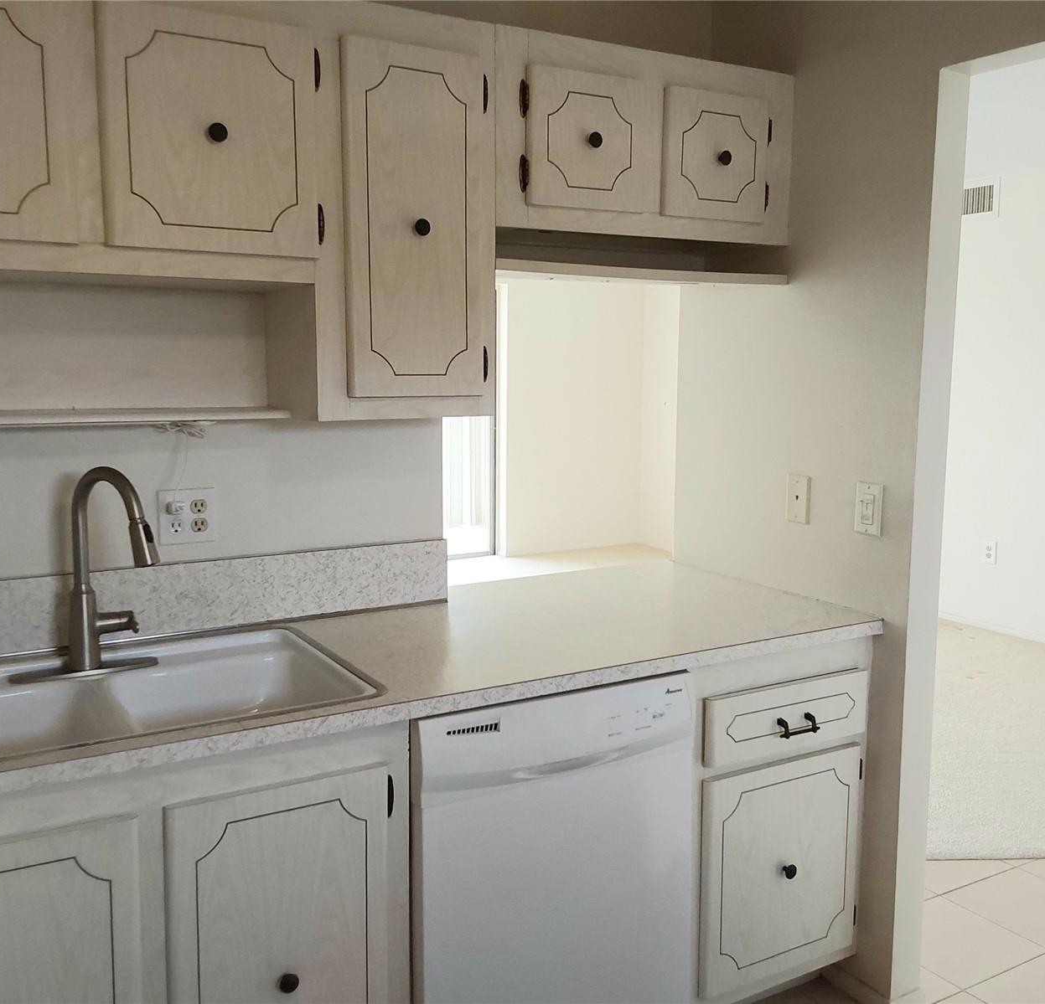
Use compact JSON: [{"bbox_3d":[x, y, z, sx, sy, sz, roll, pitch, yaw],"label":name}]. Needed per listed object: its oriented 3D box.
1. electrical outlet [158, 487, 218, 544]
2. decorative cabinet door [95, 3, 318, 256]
[{"bbox_3d":[-0.700,0.031,2.264,0.116,0.114,0.010,-4,9,-30],"label":"electrical outlet"},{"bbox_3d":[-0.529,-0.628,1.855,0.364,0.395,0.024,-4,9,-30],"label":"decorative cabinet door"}]

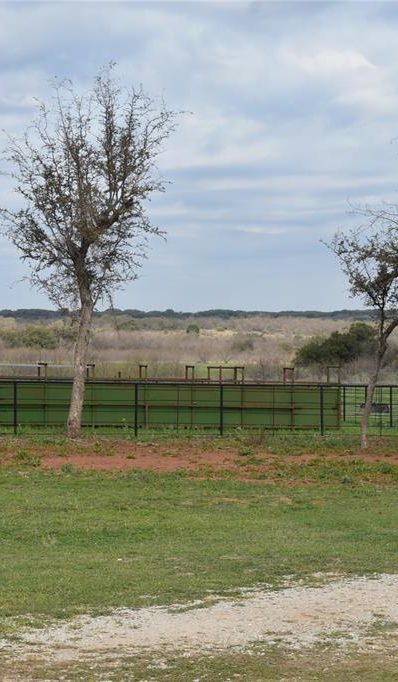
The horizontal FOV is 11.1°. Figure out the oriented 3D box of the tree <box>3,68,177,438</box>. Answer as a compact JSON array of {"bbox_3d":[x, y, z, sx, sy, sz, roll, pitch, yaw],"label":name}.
[{"bbox_3d":[-2.729,-2.201,51.500,4.380,9.310,4.160,0,1,0],"label":"tree"}]

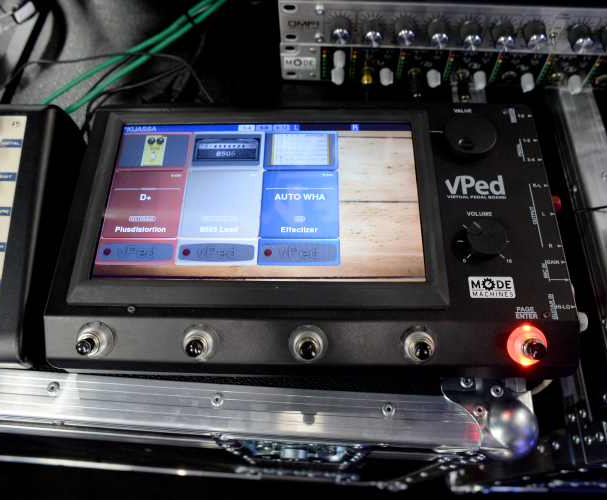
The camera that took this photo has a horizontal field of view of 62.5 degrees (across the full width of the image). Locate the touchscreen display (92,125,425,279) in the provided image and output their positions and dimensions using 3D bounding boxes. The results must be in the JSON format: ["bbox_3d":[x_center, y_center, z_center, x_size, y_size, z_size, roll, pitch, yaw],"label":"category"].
[{"bbox_3d":[-0.029,-0.036,0.362,0.221,0.010,0.129,0,65,1],"label":"touchscreen display"}]

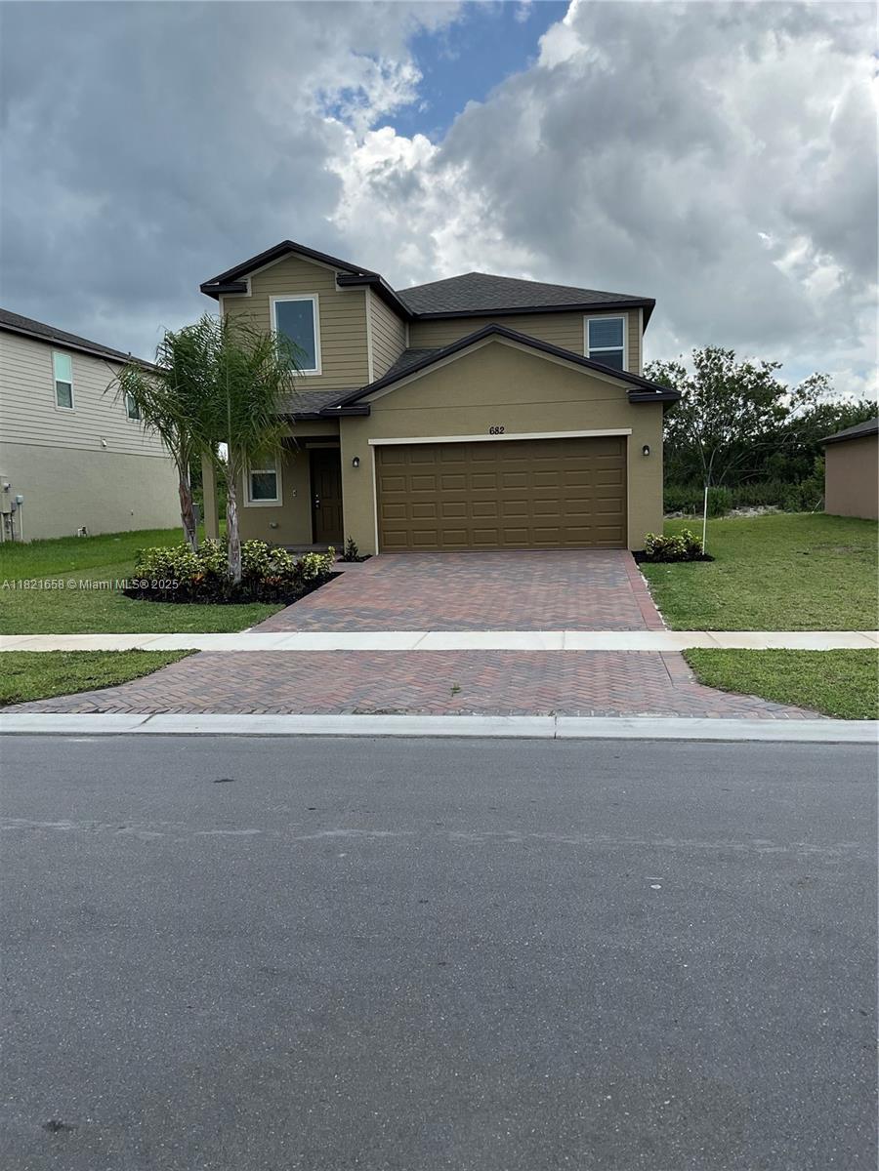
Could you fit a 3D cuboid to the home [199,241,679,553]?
[{"bbox_3d":[0.778,-5.009,25.898,9.701,7.512,15.124,-1,5,10],"label":"home"}]

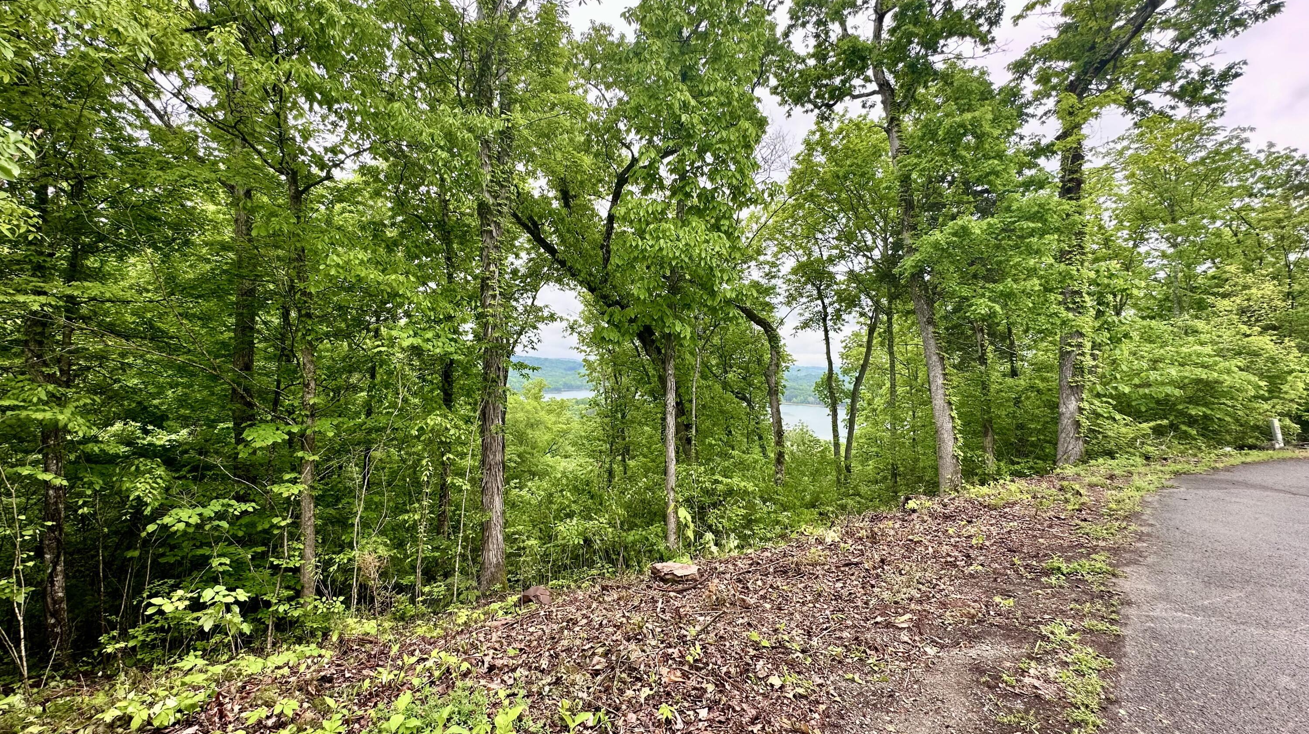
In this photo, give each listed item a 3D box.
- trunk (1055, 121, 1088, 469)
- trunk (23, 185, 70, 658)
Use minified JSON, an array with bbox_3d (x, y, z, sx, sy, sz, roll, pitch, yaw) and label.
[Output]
[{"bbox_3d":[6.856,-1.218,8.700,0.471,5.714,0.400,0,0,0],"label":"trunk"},{"bbox_3d":[-6.867,0.614,6.000,0.371,5.370,0.300,-2,0,0],"label":"trunk"}]

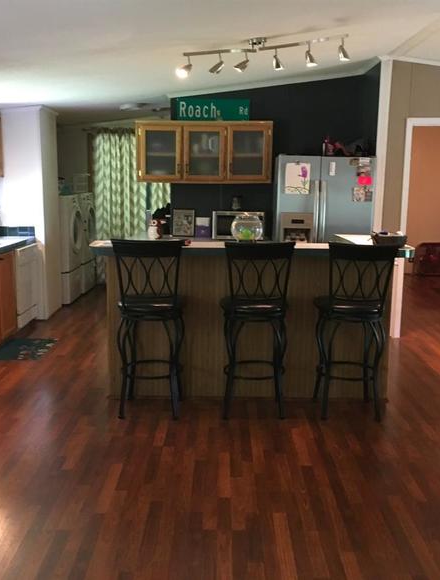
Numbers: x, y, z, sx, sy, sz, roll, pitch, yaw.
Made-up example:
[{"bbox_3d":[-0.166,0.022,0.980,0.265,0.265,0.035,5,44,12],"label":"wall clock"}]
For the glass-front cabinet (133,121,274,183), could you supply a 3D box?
[{"bbox_3d":[-0.147,-1.408,6.676,1.365,0.615,0.330,1,10,2],"label":"glass-front cabinet"}]

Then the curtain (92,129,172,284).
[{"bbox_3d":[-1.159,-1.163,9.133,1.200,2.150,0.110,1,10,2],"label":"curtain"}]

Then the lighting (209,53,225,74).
[{"bbox_3d":[-0.017,-1.512,4.331,0.108,0.145,0.090,1,10,1],"label":"lighting"}]

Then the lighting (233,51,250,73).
[{"bbox_3d":[0.150,-1.591,4.529,0.110,0.140,0.085,-3,11,-19],"label":"lighting"}]

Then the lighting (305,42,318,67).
[{"bbox_3d":[0.625,-1.606,4.423,0.085,0.155,0.090,-2,10,-13],"label":"lighting"}]

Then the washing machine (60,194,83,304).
[{"bbox_3d":[-2.169,-0.527,8.104,0.730,1.300,0.680,1,10,1],"label":"washing machine"}]

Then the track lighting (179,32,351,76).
[{"bbox_3d":[0.301,-1.578,4.371,1.150,0.275,0.210,1,10,6],"label":"track lighting"}]

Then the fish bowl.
[{"bbox_3d":[0.201,-0.453,4.653,0.230,0.220,0.230,1,10,1],"label":"fish bowl"}]

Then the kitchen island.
[{"bbox_3d":[0.220,0.171,4.859,2.160,1.080,1.000,1,10,1],"label":"kitchen island"}]

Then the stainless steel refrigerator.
[{"bbox_3d":[1.006,-0.453,6.535,0.910,1.735,0.780,1,10,1],"label":"stainless steel refrigerator"}]

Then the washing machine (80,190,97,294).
[{"bbox_3d":[-2.150,-0.646,8.784,0.730,1.300,0.680,1,10,1],"label":"washing machine"}]

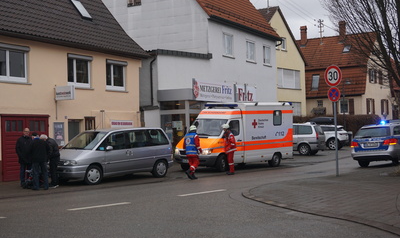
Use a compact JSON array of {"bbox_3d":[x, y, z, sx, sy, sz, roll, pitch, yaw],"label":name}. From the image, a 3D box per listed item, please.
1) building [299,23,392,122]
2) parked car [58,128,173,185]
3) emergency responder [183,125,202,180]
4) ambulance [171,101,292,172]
[{"bbox_3d":[11.694,-3.337,63.830,10.650,10.400,9.700,-2,-2,32],"label":"building"},{"bbox_3d":[-2.979,1.120,21.267,1.830,1.720,4.450,-3,-2,42],"label":"parked car"},{"bbox_3d":[-0.240,1.051,21.137,0.520,1.750,0.550,-3,-2,41],"label":"emergency responder"},{"bbox_3d":[1.359,0.654,26.451,2.020,2.620,5.720,-3,-2,40],"label":"ambulance"}]

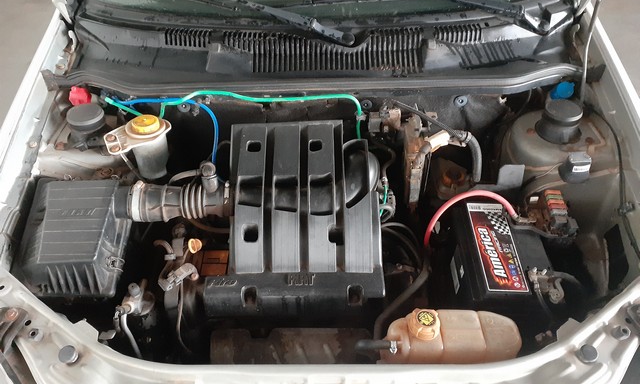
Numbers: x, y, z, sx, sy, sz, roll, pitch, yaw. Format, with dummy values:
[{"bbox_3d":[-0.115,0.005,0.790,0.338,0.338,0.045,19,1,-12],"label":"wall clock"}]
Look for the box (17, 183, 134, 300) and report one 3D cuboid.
[{"bbox_3d":[-0.513,0.115,1.112,0.230,0.160,0.250,0,53,0],"label":"box"}]

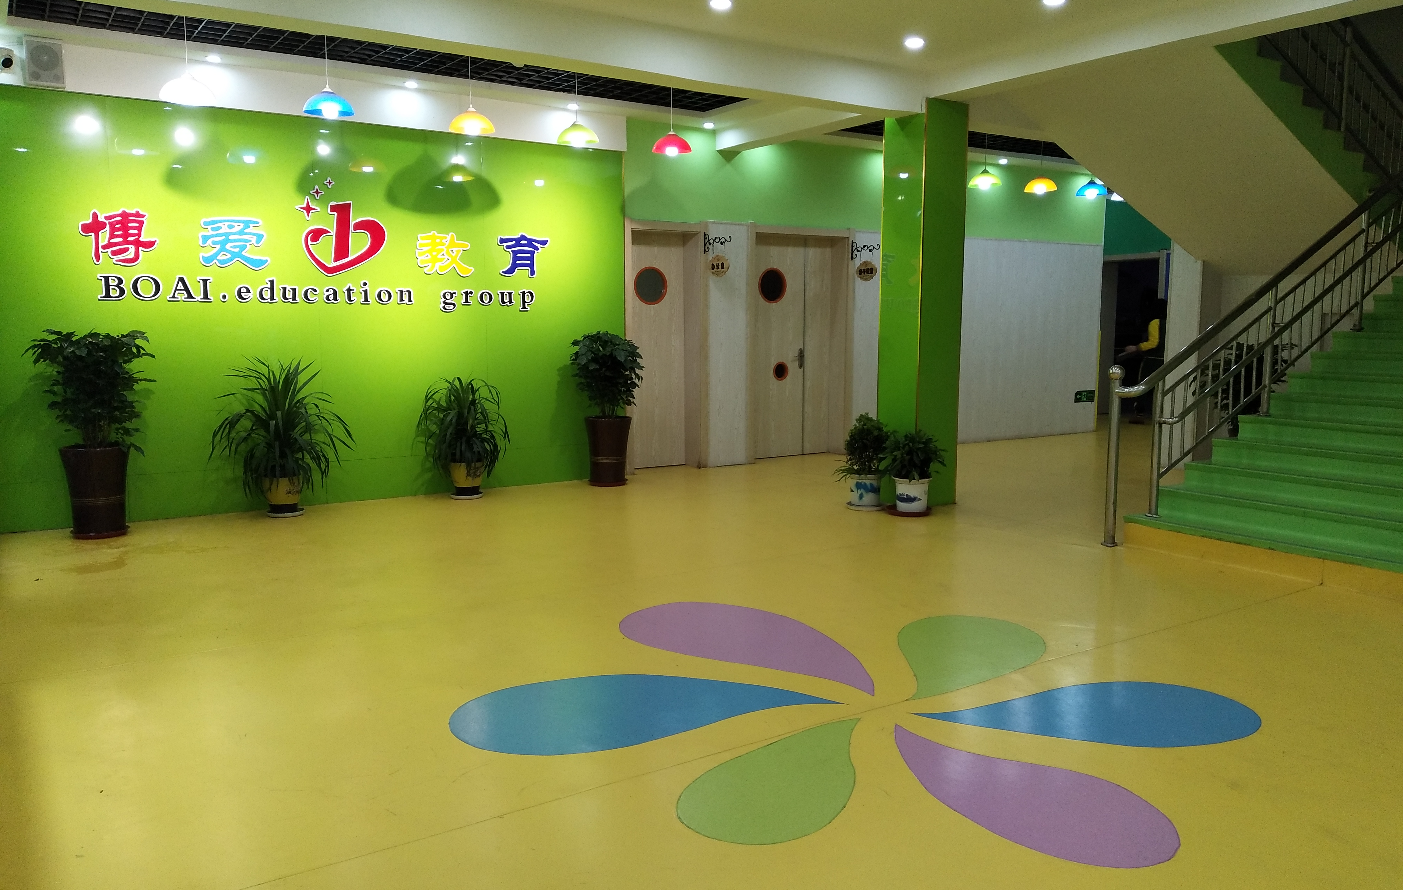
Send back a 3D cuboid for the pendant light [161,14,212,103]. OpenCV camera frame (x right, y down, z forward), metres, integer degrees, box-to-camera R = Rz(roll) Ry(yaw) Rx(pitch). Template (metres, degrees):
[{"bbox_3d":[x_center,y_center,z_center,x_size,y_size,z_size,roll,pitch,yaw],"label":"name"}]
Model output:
[{"bbox_3d":[-3.004,-2.239,6.130,0.308,0.524,0.308,-4,8,-34],"label":"pendant light"}]

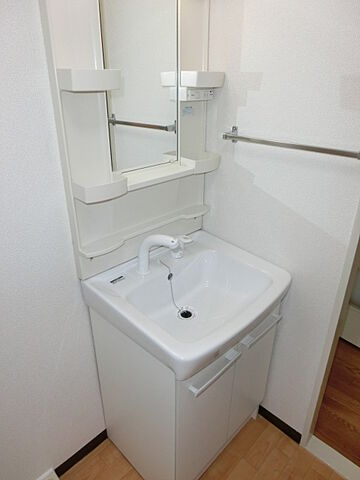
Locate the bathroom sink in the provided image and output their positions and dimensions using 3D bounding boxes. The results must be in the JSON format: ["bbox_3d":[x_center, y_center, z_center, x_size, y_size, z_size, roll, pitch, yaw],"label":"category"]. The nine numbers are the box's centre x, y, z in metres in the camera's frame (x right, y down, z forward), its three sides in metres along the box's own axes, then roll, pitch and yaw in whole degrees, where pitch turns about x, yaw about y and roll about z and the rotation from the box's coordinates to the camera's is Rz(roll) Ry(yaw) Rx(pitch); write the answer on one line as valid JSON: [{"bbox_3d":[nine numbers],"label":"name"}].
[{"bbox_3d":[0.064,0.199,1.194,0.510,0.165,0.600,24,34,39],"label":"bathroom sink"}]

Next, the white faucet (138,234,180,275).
[{"bbox_3d":[-0.078,0.050,1.163,0.140,0.138,0.044,-1,26,-3],"label":"white faucet"}]

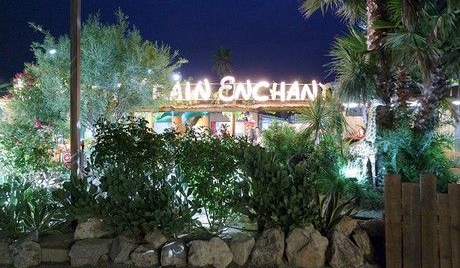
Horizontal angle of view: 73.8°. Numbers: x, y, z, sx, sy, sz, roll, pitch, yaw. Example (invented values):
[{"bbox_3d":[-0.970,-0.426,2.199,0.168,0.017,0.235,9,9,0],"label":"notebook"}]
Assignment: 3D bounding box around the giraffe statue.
[{"bbox_3d":[3.480,0.220,7.800,0.880,2.150,0.400,0,0,14],"label":"giraffe statue"}]

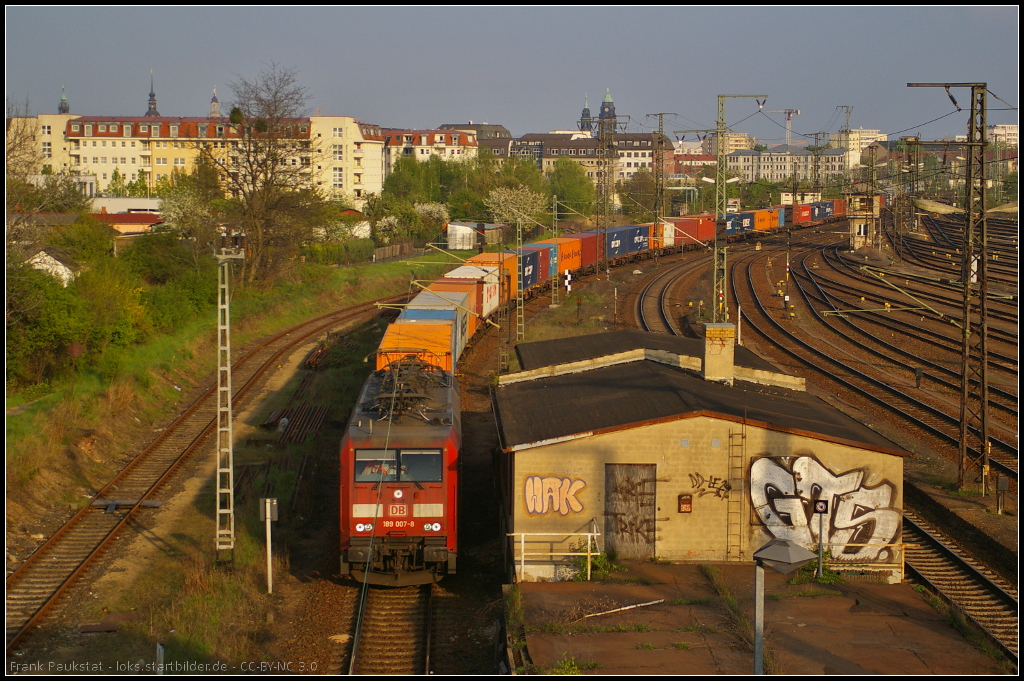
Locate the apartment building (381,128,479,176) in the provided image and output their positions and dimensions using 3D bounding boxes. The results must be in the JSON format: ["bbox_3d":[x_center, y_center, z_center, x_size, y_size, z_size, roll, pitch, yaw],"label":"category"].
[{"bbox_3d":[-20.163,-37.245,465.115,22.600,17.100,12.500,-3,6,-35],"label":"apartment building"}]

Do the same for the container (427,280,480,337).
[{"bbox_3d":[-3.347,-1.590,115.849,2.440,2.591,6.100,1,5,2],"label":"container"}]

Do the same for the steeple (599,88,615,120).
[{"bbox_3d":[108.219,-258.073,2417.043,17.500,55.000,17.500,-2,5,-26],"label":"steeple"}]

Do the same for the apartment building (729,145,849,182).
[{"bbox_3d":[123.650,-78.530,957.780,56.000,19.000,16.000,1,5,15],"label":"apartment building"}]

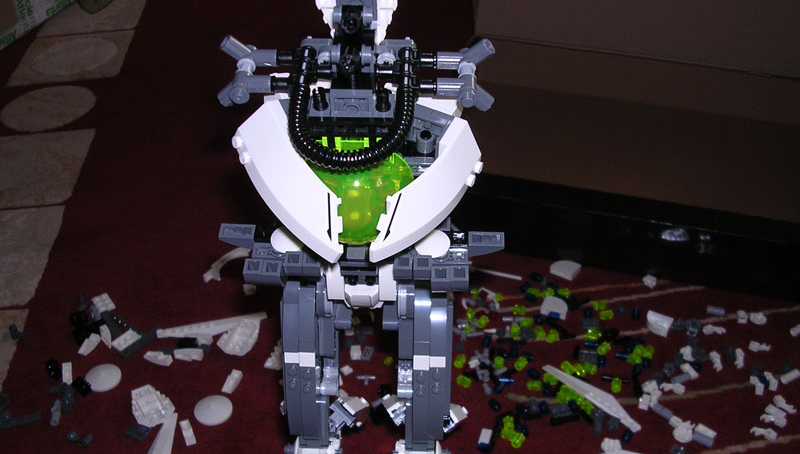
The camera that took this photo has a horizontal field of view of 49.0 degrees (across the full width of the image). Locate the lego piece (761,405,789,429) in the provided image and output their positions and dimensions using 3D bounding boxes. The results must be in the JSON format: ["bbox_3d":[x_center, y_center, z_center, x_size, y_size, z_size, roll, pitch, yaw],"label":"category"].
[{"bbox_3d":[0.299,0.150,0.700,0.019,0.008,0.017,16,40,22],"label":"lego piece"}]

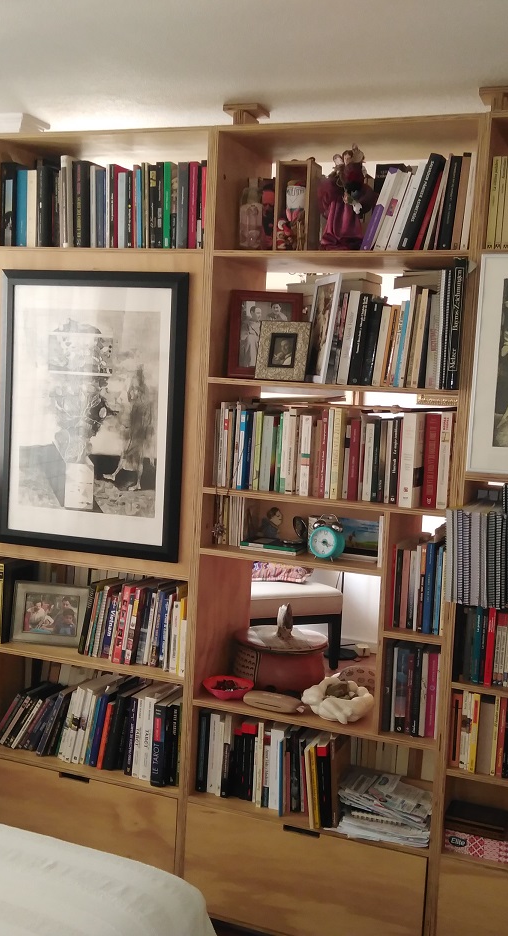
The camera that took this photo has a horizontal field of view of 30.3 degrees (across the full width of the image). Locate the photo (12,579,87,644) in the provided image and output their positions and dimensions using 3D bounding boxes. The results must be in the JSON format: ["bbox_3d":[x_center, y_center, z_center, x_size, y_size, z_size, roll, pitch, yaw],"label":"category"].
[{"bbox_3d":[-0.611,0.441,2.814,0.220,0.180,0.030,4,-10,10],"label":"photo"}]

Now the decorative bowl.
[{"bbox_3d":[-0.069,0.599,2.528,0.139,0.045,0.134,3,5,0],"label":"decorative bowl"}]

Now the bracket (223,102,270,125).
[{"bbox_3d":[-0.021,-0.923,2.530,0.097,0.085,0.100,5,6,20],"label":"bracket"}]

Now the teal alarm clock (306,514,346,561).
[{"bbox_3d":[0.189,0.176,2.383,0.083,0.118,0.052,5,6,26],"label":"teal alarm clock"}]

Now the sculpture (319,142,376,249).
[{"bbox_3d":[0.240,-0.677,2.381,0.145,0.268,0.110,5,6,20],"label":"sculpture"}]

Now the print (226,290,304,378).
[{"bbox_3d":[0.028,-0.348,2.491,0.197,0.240,0.030,4,1,8],"label":"print"}]

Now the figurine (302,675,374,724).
[{"bbox_3d":[0.224,0.608,2.490,0.190,0.072,0.180,5,6,20],"label":"figurine"}]

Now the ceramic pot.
[{"bbox_3d":[0.074,0.542,2.675,0.268,0.146,0.268,3,5,0],"label":"ceramic pot"}]

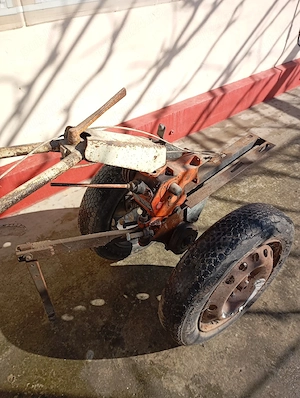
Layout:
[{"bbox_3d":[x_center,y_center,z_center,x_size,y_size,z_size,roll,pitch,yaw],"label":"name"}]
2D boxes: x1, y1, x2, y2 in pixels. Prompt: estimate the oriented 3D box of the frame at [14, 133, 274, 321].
[{"bbox_3d":[0.066,0.093,1.351,1.180,0.450,0.200,-28,49,-28],"label":"frame"}]

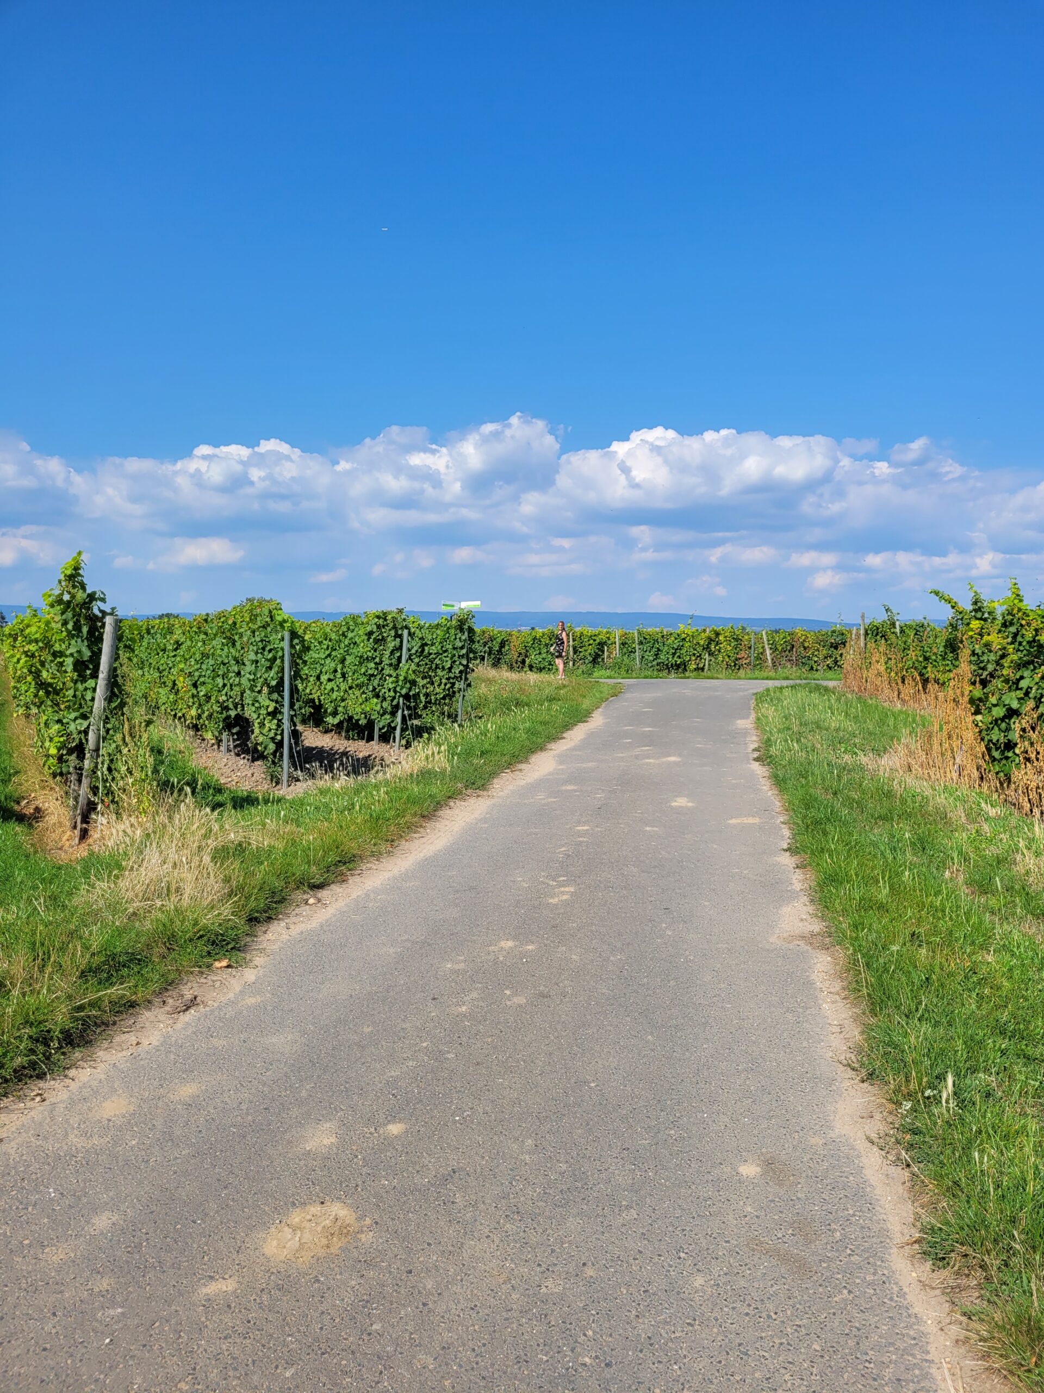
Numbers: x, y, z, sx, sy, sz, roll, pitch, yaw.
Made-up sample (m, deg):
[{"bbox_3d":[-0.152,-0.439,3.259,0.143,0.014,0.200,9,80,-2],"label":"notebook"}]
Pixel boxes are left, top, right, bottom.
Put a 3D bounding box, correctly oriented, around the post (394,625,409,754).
[{"bbox_3d":[-1.572,-0.071,13.628,0.060,1.640,0.060,1,10,-28],"label":"post"}]

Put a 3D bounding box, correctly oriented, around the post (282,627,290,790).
[{"bbox_3d":[-2.426,0.149,10.769,0.057,1.640,0.057,-1,6,-28],"label":"post"}]

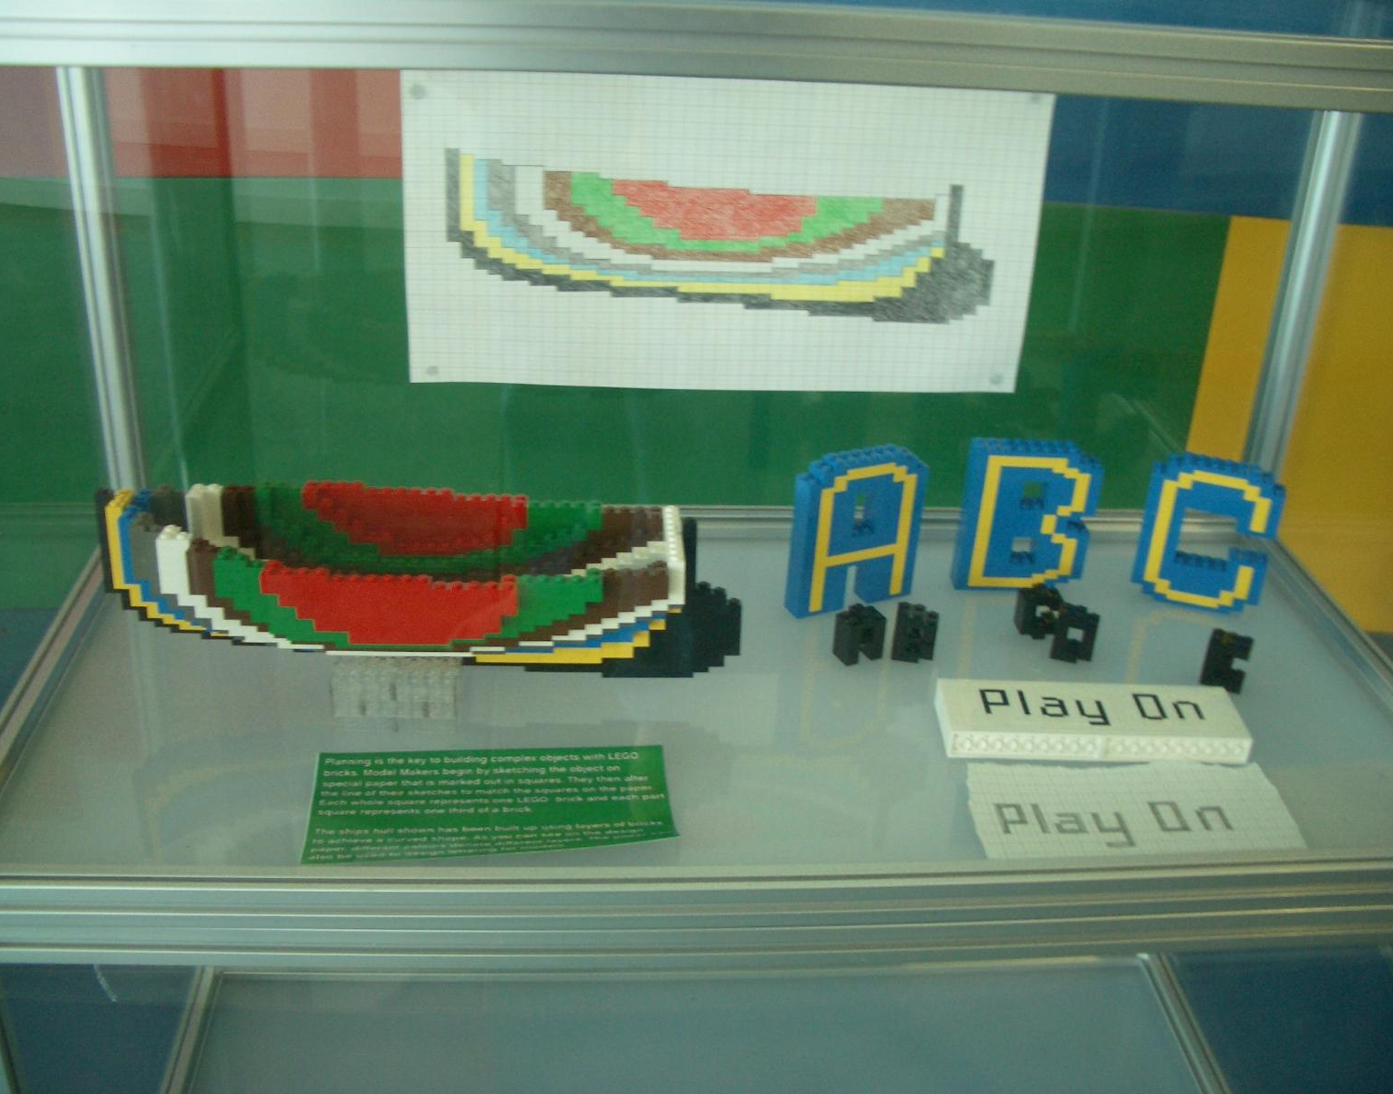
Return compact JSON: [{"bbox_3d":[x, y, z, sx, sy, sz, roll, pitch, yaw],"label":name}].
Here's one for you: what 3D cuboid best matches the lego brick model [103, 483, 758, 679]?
[{"bbox_3d":[-0.140,0.019,0.755,0.328,0.102,0.120,1,23,-3],"label":"lego brick model"}]

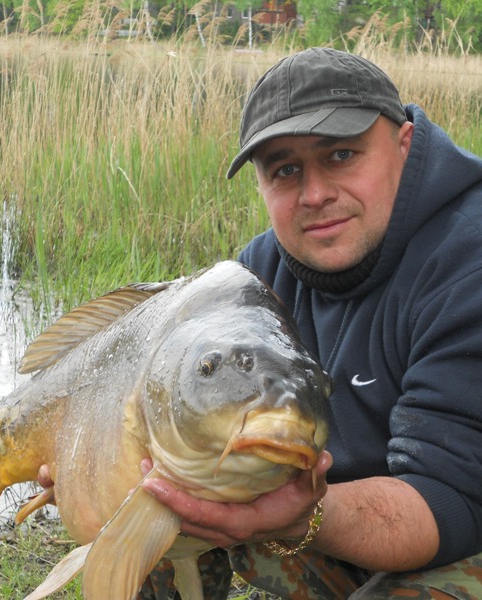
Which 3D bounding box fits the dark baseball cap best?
[{"bbox_3d":[0.074,-0.209,1.655,0.185,0.142,0.272,-19,-8,26],"label":"dark baseball cap"}]

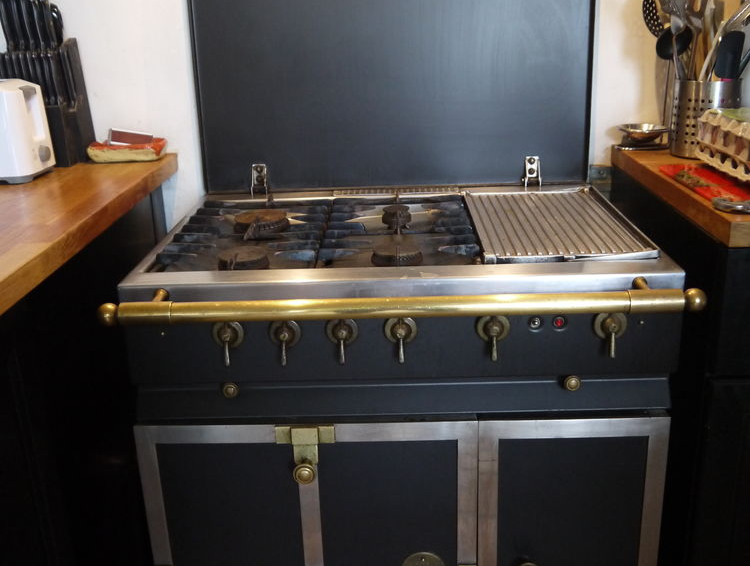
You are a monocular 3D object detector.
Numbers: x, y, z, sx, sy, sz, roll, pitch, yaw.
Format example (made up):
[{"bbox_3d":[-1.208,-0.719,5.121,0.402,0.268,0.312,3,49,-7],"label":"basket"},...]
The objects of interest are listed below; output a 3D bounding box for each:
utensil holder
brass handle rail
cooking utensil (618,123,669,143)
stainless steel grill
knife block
[{"bbox_3d":[0.663,-0.334,1.629,0.122,0.150,0.122,-1,20,2],"label":"utensil holder"},{"bbox_3d":[0.037,0.025,1.240,0.907,0.035,0.104,-1,19,2],"label":"brass handle rail"},{"bbox_3d":[0.612,-0.337,1.847,0.113,0.035,0.113,-1,19,2],"label":"cooking utensil"},{"bbox_3d":[0.333,-0.121,1.575,0.289,0.021,0.496,-1,19,2],"label":"stainless steel grill"},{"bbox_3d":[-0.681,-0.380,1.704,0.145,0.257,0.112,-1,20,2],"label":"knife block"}]

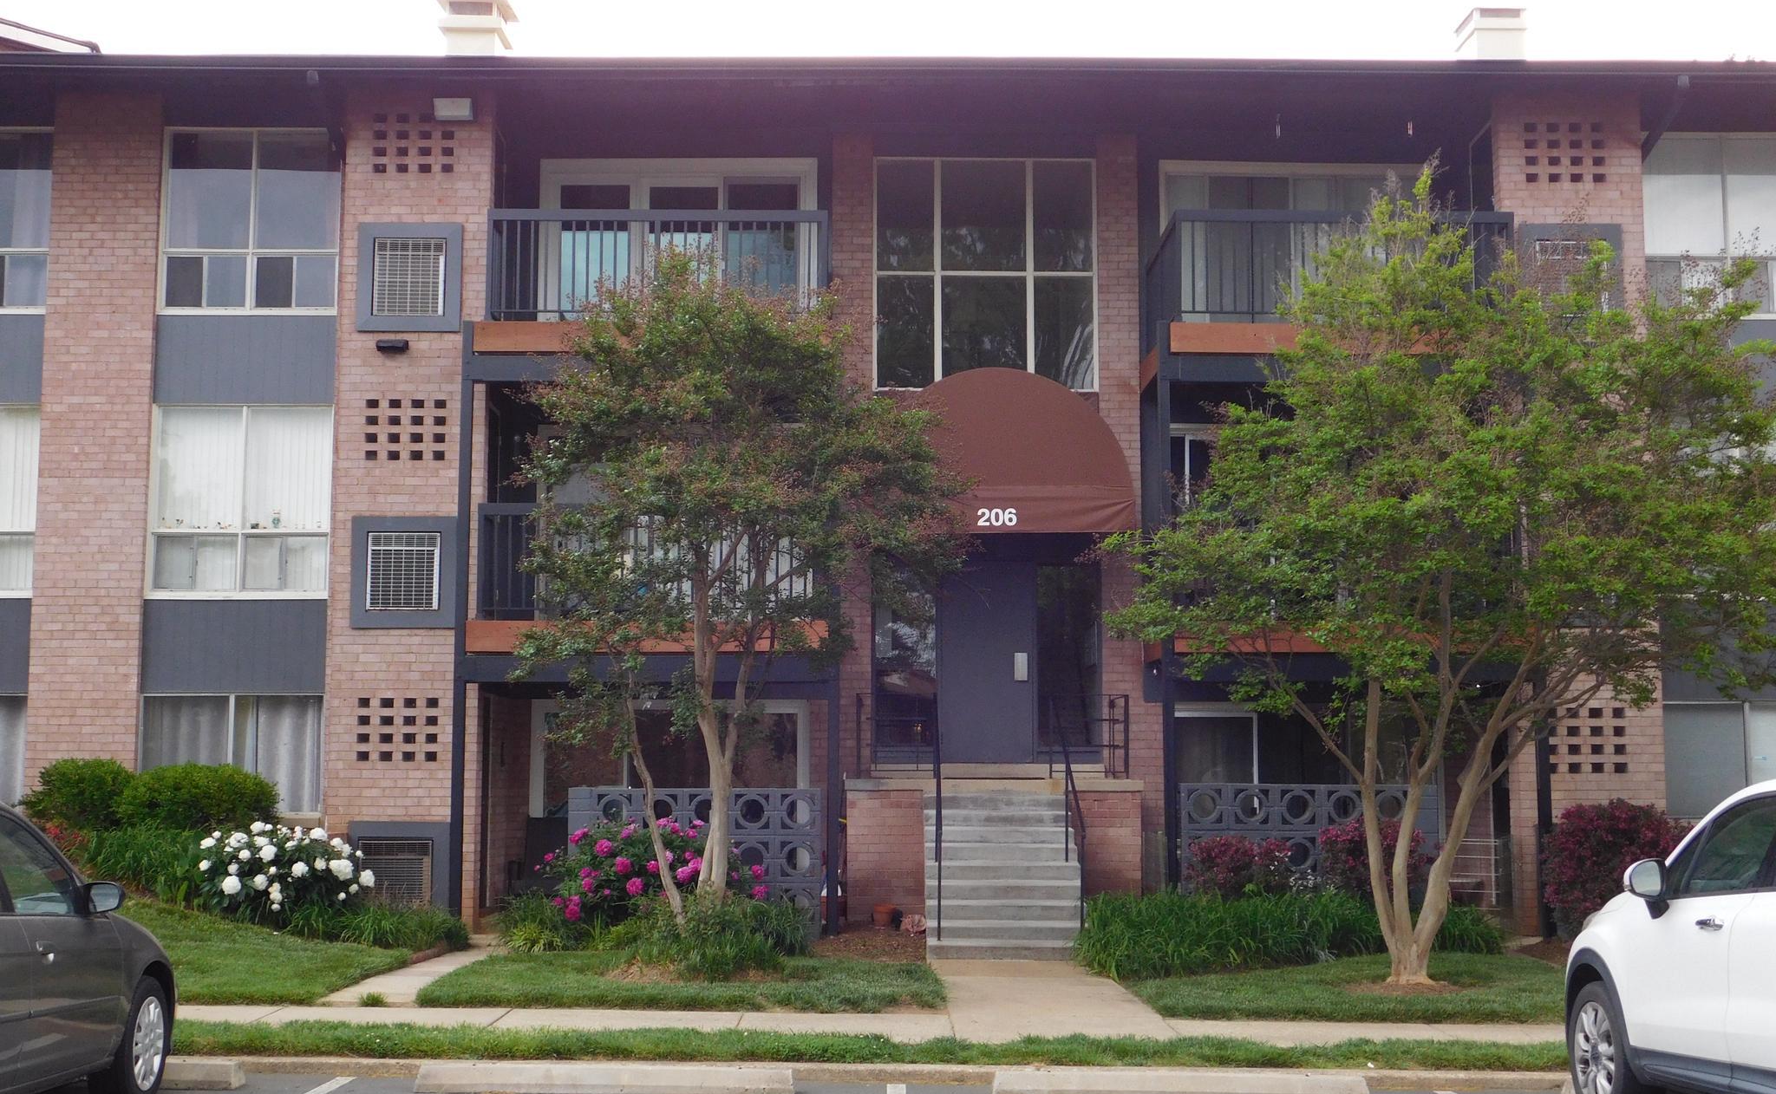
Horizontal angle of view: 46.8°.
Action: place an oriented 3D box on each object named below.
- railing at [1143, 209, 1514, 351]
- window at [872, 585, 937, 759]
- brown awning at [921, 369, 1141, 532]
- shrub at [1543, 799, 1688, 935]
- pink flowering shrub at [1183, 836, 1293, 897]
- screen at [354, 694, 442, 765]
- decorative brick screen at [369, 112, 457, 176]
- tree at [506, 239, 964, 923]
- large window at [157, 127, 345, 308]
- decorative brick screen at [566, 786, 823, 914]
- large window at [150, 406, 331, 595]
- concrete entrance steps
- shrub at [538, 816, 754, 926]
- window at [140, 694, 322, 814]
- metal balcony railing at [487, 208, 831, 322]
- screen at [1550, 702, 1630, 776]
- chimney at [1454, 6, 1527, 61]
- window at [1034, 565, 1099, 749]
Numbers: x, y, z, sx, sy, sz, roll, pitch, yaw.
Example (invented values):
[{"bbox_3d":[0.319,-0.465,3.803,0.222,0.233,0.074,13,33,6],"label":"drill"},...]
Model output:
[{"bbox_3d":[4.163,-2.344,19.706,3.238,1.359,1.860,0,-6,0],"label":"railing"},{"bbox_3d":[0.165,1.115,20.395,0.647,1.884,0.100,0,-6,0],"label":"window"},{"bbox_3d":[0.985,-0.814,19.707,2.616,1.553,1.530,0,-6,0],"label":"brown awning"},{"bbox_3d":[6.278,2.804,17.666,1.291,1.263,1.200,0,-6,0],"label":"shrub"},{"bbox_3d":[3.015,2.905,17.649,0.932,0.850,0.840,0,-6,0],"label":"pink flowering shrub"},{"bbox_3d":[-4.416,1.650,18.556,0.781,0.623,0.130,0,-6,0],"label":"screen"},{"bbox_3d":[-4.383,-3.718,19.019,0.788,0.599,0.100,0,-6,0],"label":"decorative brick screen"},{"bbox_3d":[-1.083,0.397,15.035,3.278,5.219,3.200,0,-6,0],"label":"tree"},{"bbox_3d":[-6.127,-3.126,19.749,1.710,1.810,0.120,0,-6,0],"label":"large window"},{"bbox_3d":[-1.722,2.801,18.320,2.236,1.311,0.190,0,-6,0],"label":"decorative brick screen"},{"bbox_3d":[-6.114,-0.431,19.434,1.720,1.835,0.120,0,-6,0],"label":"large window"},{"bbox_3d":[0.960,2.714,17.299,1.283,1.287,2.430,0,-6,0],"label":"concrete entrance steps"},{"bbox_3d":[-1.954,2.690,16.704,1.795,1.000,1.350,0,-6,0],"label":"shrub"},{"bbox_3d":[-6.134,1.941,19.221,1.696,1.134,0.120,0,-6,0],"label":"window"},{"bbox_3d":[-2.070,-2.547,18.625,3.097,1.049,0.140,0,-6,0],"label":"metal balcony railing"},{"bbox_3d":[6.311,1.729,18.567,0.751,0.654,0.130,0,-6,0],"label":"screen"},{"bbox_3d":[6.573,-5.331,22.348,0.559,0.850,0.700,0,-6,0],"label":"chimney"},{"bbox_3d":[1.789,1.088,20.404,0.647,1.885,0.100,0,-6,0],"label":"window"}]

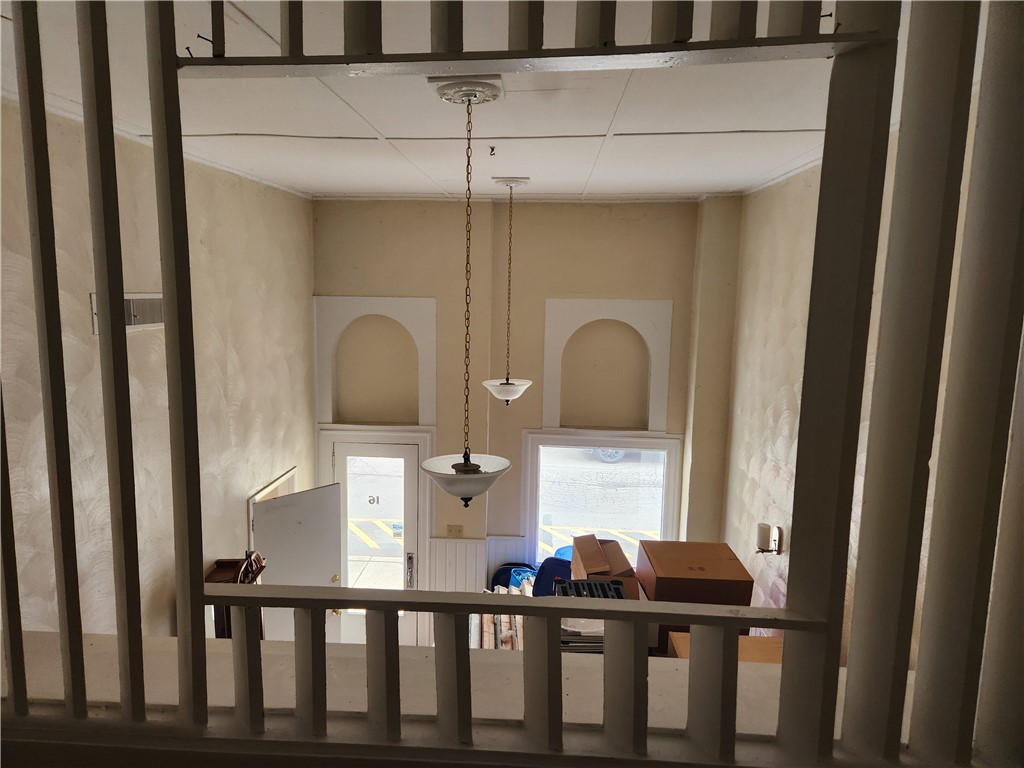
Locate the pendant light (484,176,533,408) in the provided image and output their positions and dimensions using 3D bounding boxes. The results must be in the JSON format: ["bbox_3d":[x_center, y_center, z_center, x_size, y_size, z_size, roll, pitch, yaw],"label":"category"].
[{"bbox_3d":[-0.022,-0.710,5.493,0.420,1.793,0.420,2,8,4],"label":"pendant light"}]

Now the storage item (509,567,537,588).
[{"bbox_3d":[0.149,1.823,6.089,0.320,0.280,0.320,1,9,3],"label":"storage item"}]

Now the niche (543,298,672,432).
[{"bbox_3d":[0.869,-0.171,6.271,1.140,1.195,0.130,2,8,4],"label":"niche"}]

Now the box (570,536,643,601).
[{"bbox_3d":[0.718,1.475,5.315,0.390,0.380,0.700,1,9,-1],"label":"box"}]

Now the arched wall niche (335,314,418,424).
[{"bbox_3d":[-1.321,-0.153,6.636,0.853,1.060,0.110,1,9,3],"label":"arched wall niche"}]

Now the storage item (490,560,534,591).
[{"bbox_3d":[0.028,1.933,6.487,0.420,0.380,0.260,1,9,3],"label":"storage item"}]

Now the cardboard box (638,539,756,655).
[{"bbox_3d":[1.415,1.686,5.337,0.700,0.660,0.700,1,9,3],"label":"cardboard box"}]

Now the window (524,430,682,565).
[{"bbox_3d":[0.867,1.166,6.709,1.550,1.410,0.130,1,9,3],"label":"window"}]

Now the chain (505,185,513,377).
[{"bbox_3d":[-0.020,-0.794,5.482,0.025,1.562,0.025,2,8,4],"label":"chain"}]

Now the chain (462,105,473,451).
[{"bbox_3d":[-0.199,-0.452,3.069,0.025,1.587,0.025,2,8,4],"label":"chain"}]

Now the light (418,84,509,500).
[{"bbox_3d":[-0.201,-0.342,3.085,0.420,1.868,0.420,2,8,4],"label":"light"}]

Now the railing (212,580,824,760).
[{"bbox_3d":[-0.009,0.653,1.549,1.356,0.356,0.085,1,8,3],"label":"railing"}]

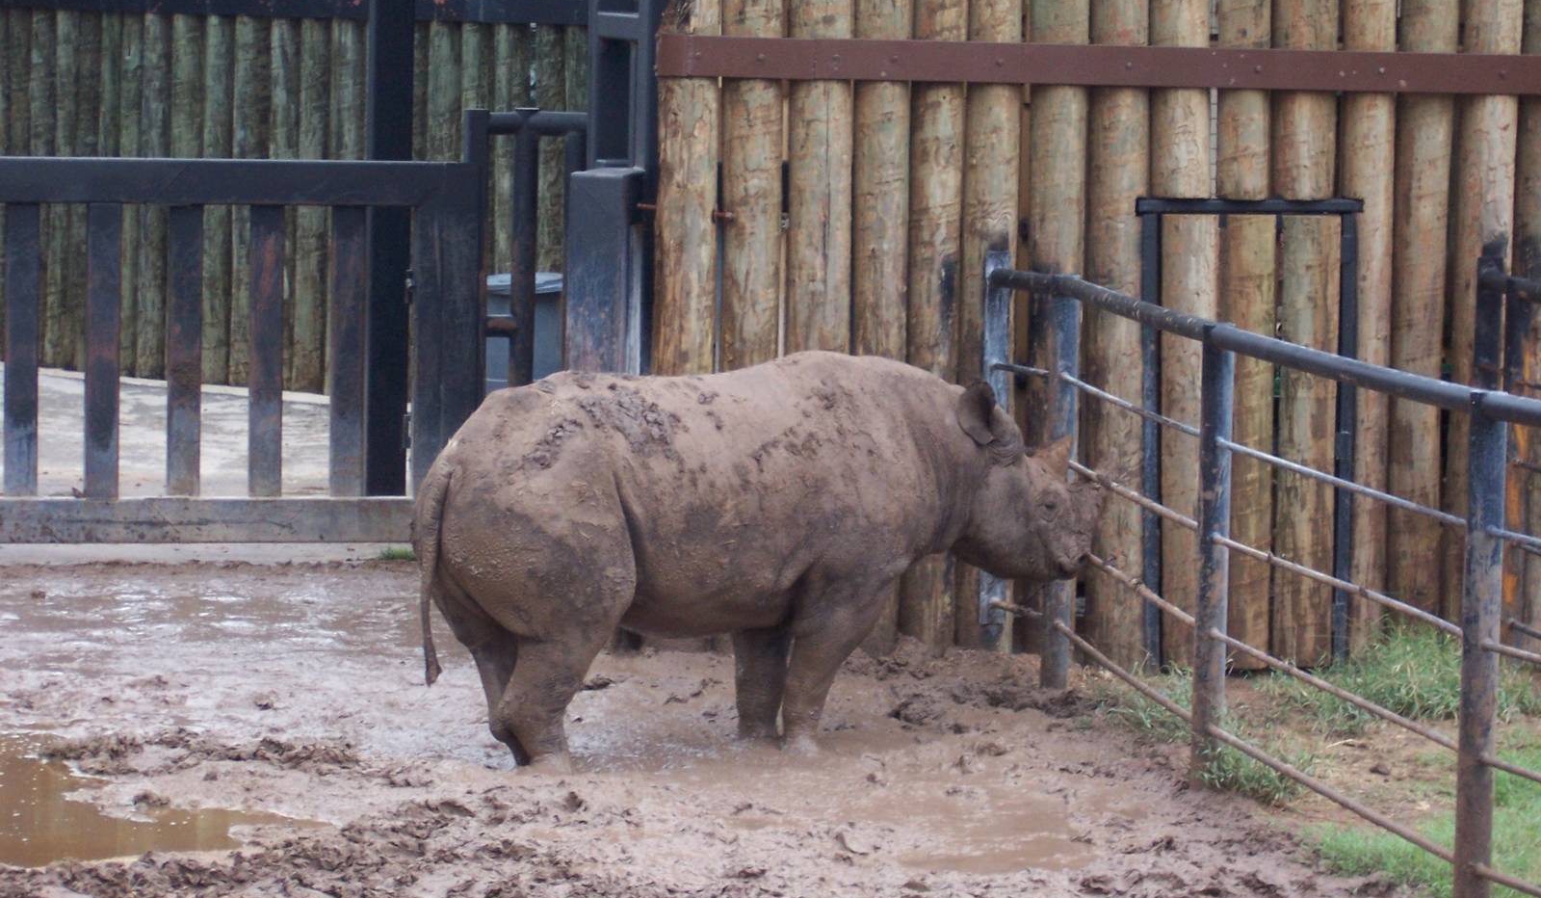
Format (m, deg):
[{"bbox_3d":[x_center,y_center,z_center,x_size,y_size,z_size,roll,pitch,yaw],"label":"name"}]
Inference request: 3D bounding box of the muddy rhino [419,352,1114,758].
[{"bbox_3d":[0.000,0.390,20.000,2.700,1.450,0.950,-2,5,-30],"label":"muddy rhino"}]

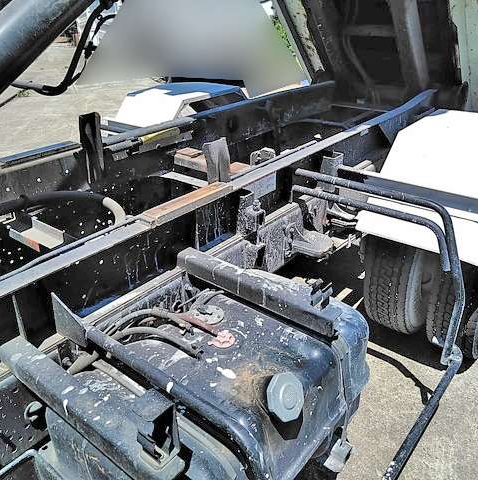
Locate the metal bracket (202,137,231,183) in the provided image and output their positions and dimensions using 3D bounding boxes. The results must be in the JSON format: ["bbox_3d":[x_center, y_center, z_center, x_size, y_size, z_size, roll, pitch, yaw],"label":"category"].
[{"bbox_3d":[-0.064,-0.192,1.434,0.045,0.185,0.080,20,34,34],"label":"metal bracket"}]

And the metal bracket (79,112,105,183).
[{"bbox_3d":[-0.505,-0.321,1.738,0.045,0.235,0.075,20,34,34],"label":"metal bracket"}]

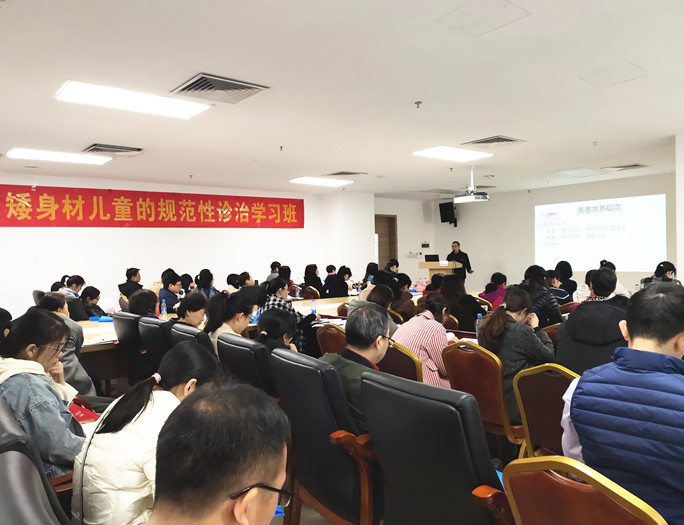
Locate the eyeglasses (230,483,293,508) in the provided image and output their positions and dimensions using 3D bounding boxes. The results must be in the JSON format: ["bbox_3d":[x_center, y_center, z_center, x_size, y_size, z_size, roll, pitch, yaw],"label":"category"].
[{"bbox_3d":[-0.163,0.362,0.768,0.138,0.043,0.138,2,-23,42],"label":"eyeglasses"}]

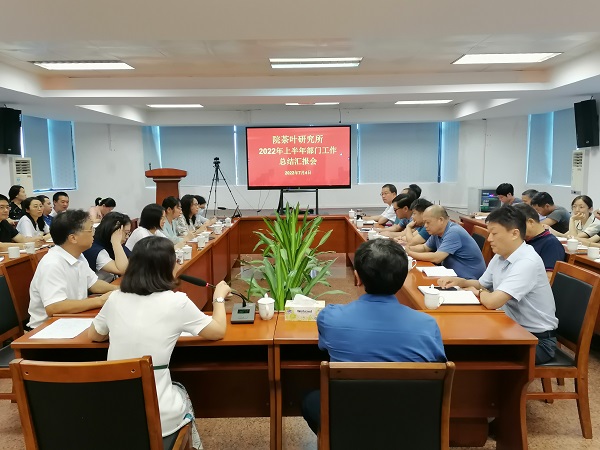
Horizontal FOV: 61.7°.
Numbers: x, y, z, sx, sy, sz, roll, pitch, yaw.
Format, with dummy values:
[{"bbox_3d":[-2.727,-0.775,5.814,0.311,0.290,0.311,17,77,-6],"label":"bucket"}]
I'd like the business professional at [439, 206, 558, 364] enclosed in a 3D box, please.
[{"bbox_3d":[1.234,0.539,2.956,0.710,1.300,0.500,-1,7,1],"label":"business professional"}]

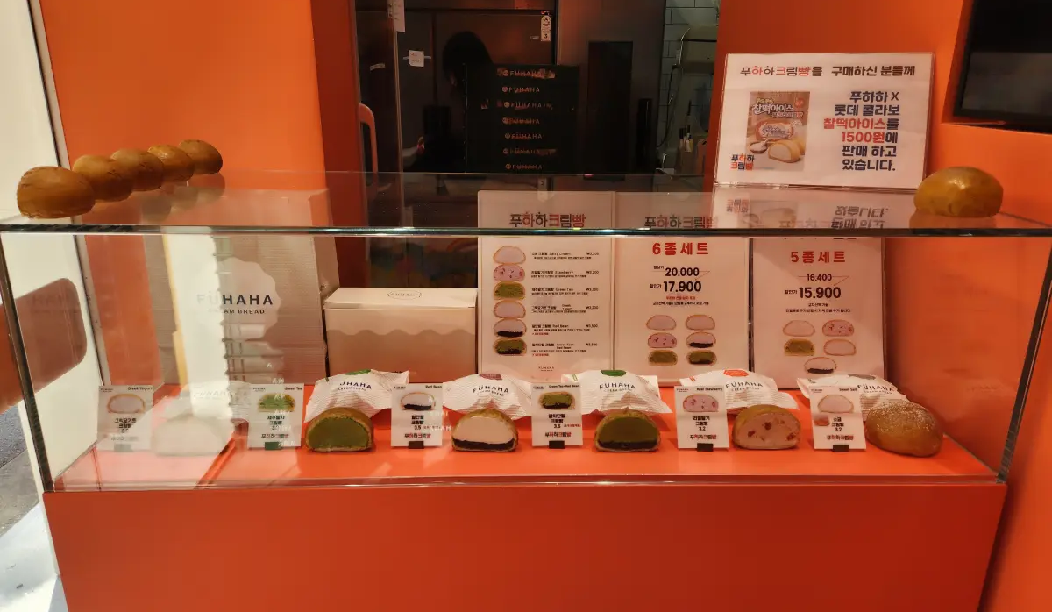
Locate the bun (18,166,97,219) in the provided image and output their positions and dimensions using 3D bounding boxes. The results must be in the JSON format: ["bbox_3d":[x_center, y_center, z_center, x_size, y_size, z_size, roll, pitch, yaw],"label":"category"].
[{"bbox_3d":[-0.516,-0.126,0.767,0.073,0.054,0.074,0,17,-1],"label":"bun"}]

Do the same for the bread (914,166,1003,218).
[{"bbox_3d":[0.534,-0.143,0.865,0.096,0.057,0.090,0,17,-3],"label":"bread"}]

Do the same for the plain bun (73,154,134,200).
[{"bbox_3d":[-0.538,-0.165,0.892,0.077,0.054,0.085,0,17,-3],"label":"plain bun"}]

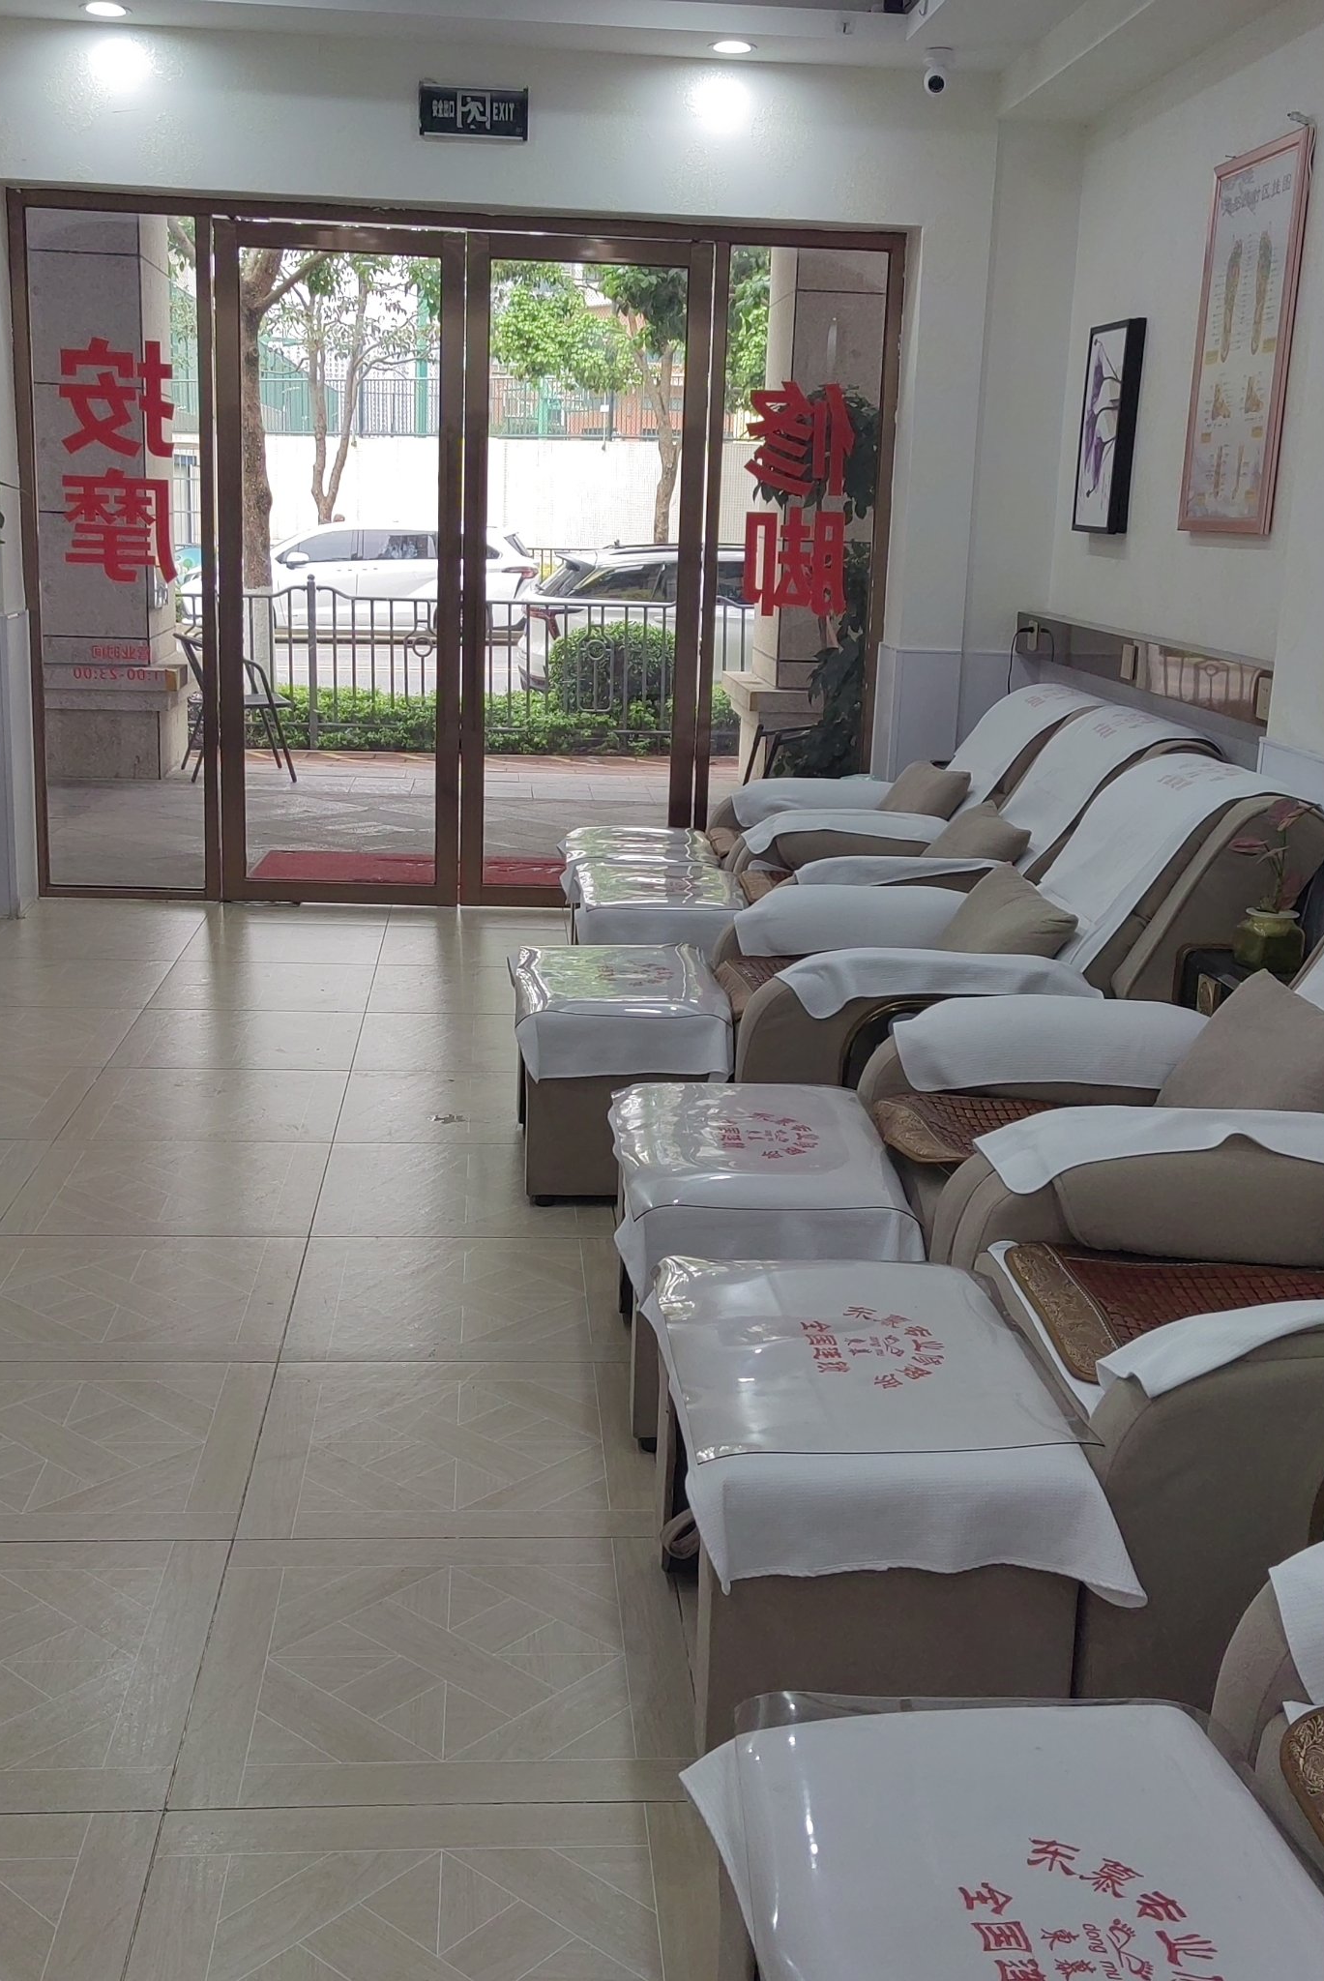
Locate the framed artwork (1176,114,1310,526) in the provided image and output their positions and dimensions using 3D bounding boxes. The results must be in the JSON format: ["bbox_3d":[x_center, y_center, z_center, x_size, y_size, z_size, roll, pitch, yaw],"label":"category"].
[{"bbox_3d":[1.371,-1.515,4.856,0.040,0.854,0.585,1,13,-5],"label":"framed artwork"}]

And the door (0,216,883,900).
[{"bbox_3d":[-0.674,-1.426,7.029,2.920,2.310,0.100,1,13,-5],"label":"door"}]

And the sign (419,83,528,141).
[{"bbox_3d":[-0.579,-2.714,6.366,0.331,0.151,0.035,1,13,-5],"label":"sign"}]

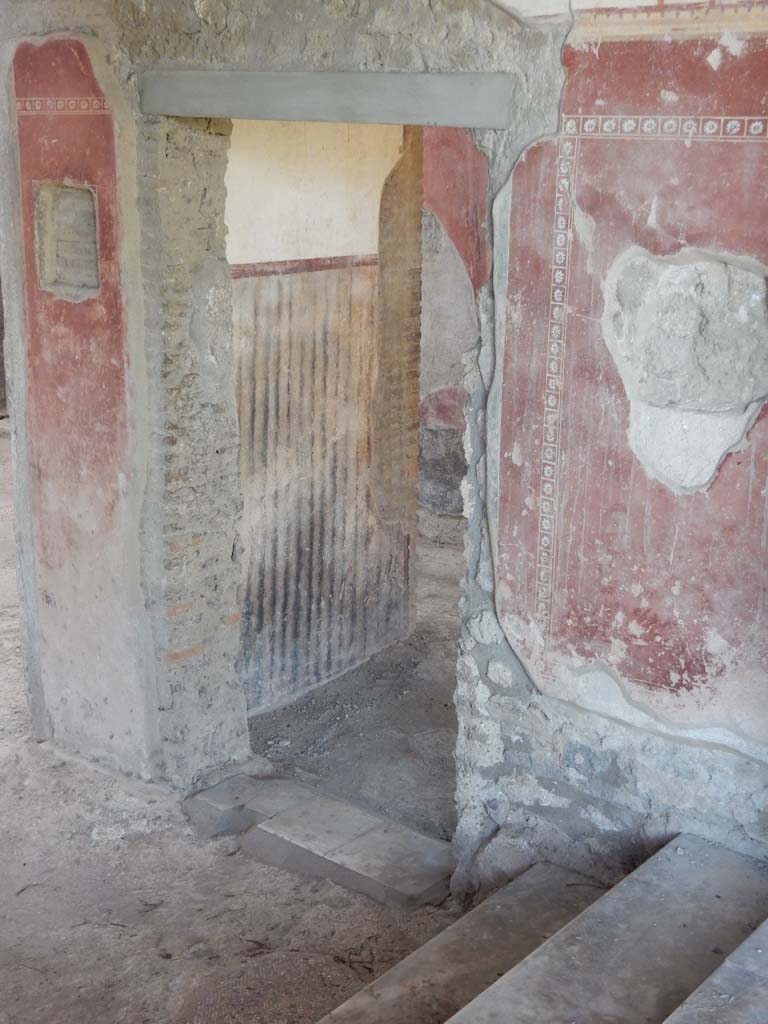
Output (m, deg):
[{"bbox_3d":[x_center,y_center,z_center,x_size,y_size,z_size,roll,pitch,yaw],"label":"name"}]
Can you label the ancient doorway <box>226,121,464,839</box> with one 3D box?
[{"bbox_3d":[-0.149,-0.079,4.785,1.264,2.247,0.344,12,19,36],"label":"ancient doorway"}]

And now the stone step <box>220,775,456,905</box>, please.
[{"bbox_3d":[-0.102,1.064,4.828,0.765,0.086,0.361,12,19,36],"label":"stone step"}]

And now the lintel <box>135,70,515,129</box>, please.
[{"bbox_3d":[-0.118,-1.223,4.452,1.376,0.135,0.318,12,19,36],"label":"lintel"}]

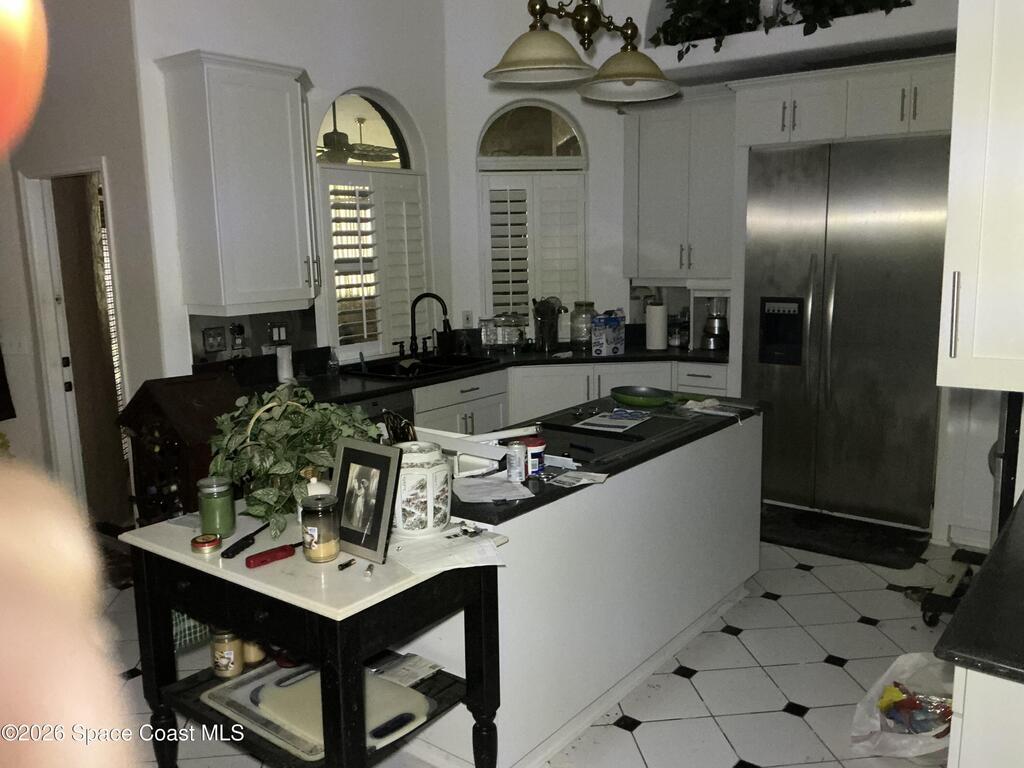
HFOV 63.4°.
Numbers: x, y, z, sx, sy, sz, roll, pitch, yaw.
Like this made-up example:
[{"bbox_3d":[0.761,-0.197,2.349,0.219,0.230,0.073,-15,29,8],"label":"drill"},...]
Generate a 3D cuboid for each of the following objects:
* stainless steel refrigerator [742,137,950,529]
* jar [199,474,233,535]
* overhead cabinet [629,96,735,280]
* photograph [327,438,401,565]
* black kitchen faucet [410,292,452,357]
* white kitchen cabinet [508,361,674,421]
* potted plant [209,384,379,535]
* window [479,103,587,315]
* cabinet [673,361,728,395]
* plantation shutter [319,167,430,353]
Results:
[{"bbox_3d":[2.024,-0.307,4.910,1.095,2.132,0.700,6,12,39],"label":"stainless steel refrigerator"},{"bbox_3d":[-0.841,0.346,2.336,0.098,0.147,0.098,-1,9,0],"label":"jar"},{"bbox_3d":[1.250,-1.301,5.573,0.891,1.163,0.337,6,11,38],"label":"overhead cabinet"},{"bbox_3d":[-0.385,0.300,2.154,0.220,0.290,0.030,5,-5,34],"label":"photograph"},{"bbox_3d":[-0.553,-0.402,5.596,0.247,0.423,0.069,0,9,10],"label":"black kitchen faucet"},{"bbox_3d":[0.504,0.232,5.726,1.071,0.820,0.580,-2,9,-4],"label":"white kitchen cabinet"},{"bbox_3d":[-0.653,0.196,2.472,0.455,0.393,0.396,-4,9,-15],"label":"potted plant"},{"bbox_3d":[0.160,-1.171,6.095,0.792,1.742,0.099,-2,9,-7],"label":"window"},{"bbox_3d":[1.389,0.252,5.557,0.386,0.867,0.594,6,11,38],"label":"cabinet"},{"bbox_3d":[-0.879,-0.790,5.525,0.069,1.233,0.941,6,11,38],"label":"plantation shutter"}]

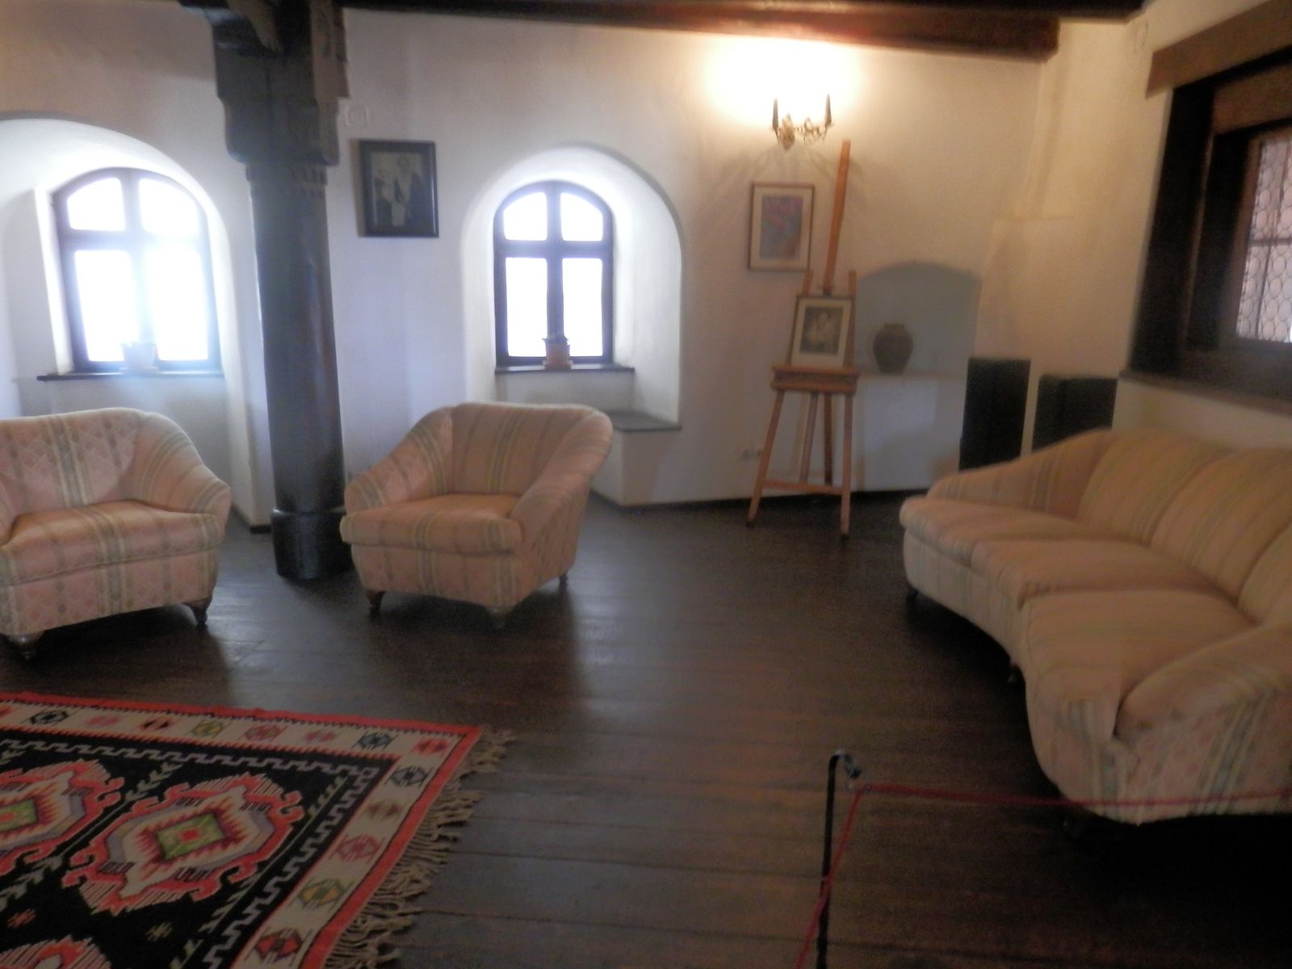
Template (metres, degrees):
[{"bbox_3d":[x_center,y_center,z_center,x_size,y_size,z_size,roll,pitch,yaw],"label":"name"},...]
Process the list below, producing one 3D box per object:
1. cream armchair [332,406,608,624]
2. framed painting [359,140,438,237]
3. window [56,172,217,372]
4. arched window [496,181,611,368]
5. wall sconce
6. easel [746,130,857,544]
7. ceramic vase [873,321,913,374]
[{"bbox_3d":[-0.747,0.102,4.181,0.866,0.808,0.925,5,14,18],"label":"cream armchair"},{"bbox_3d":[-1.283,-1.539,4.878,0.380,0.487,0.039,-1,13,-6],"label":"framed painting"},{"bbox_3d":[-3.244,-1.364,5.967,0.889,1.248,0.097,-2,13,-11],"label":"window"},{"bbox_3d":[-0.635,-1.453,6.489,0.826,1.253,0.097,-2,13,-12],"label":"arched window"},{"bbox_3d":[0.873,-2.091,5.400,0.362,0.275,0.234,-3,14,-14],"label":"wall sconce"},{"bbox_3d":[0.998,-0.833,5.291,0.594,2.161,0.604,7,15,27],"label":"easel"},{"bbox_3d":[1.673,-0.928,6.319,0.277,0.334,0.277,1,13,0],"label":"ceramic vase"}]

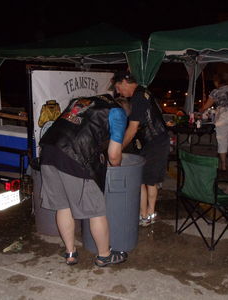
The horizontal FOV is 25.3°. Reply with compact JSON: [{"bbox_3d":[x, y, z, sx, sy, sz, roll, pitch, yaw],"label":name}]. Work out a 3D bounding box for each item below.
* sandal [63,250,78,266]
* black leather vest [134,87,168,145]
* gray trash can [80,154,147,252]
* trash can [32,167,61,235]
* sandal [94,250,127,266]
[{"bbox_3d":[-0.388,0.917,4.486,0.110,0.105,0.295,-2,10,-11],"label":"sandal"},{"bbox_3d":[0.364,-0.354,5.215,0.320,0.620,0.460,-18,12,-7],"label":"black leather vest"},{"bbox_3d":[-0.033,0.507,4.779,0.650,0.820,0.650,0,10,0],"label":"gray trash can"},{"bbox_3d":[-0.547,0.421,5.276,0.640,0.820,0.640,-1,10,-6],"label":"trash can"},{"bbox_3d":[-0.016,0.923,4.452,0.295,0.105,0.110,-6,11,-31],"label":"sandal"}]

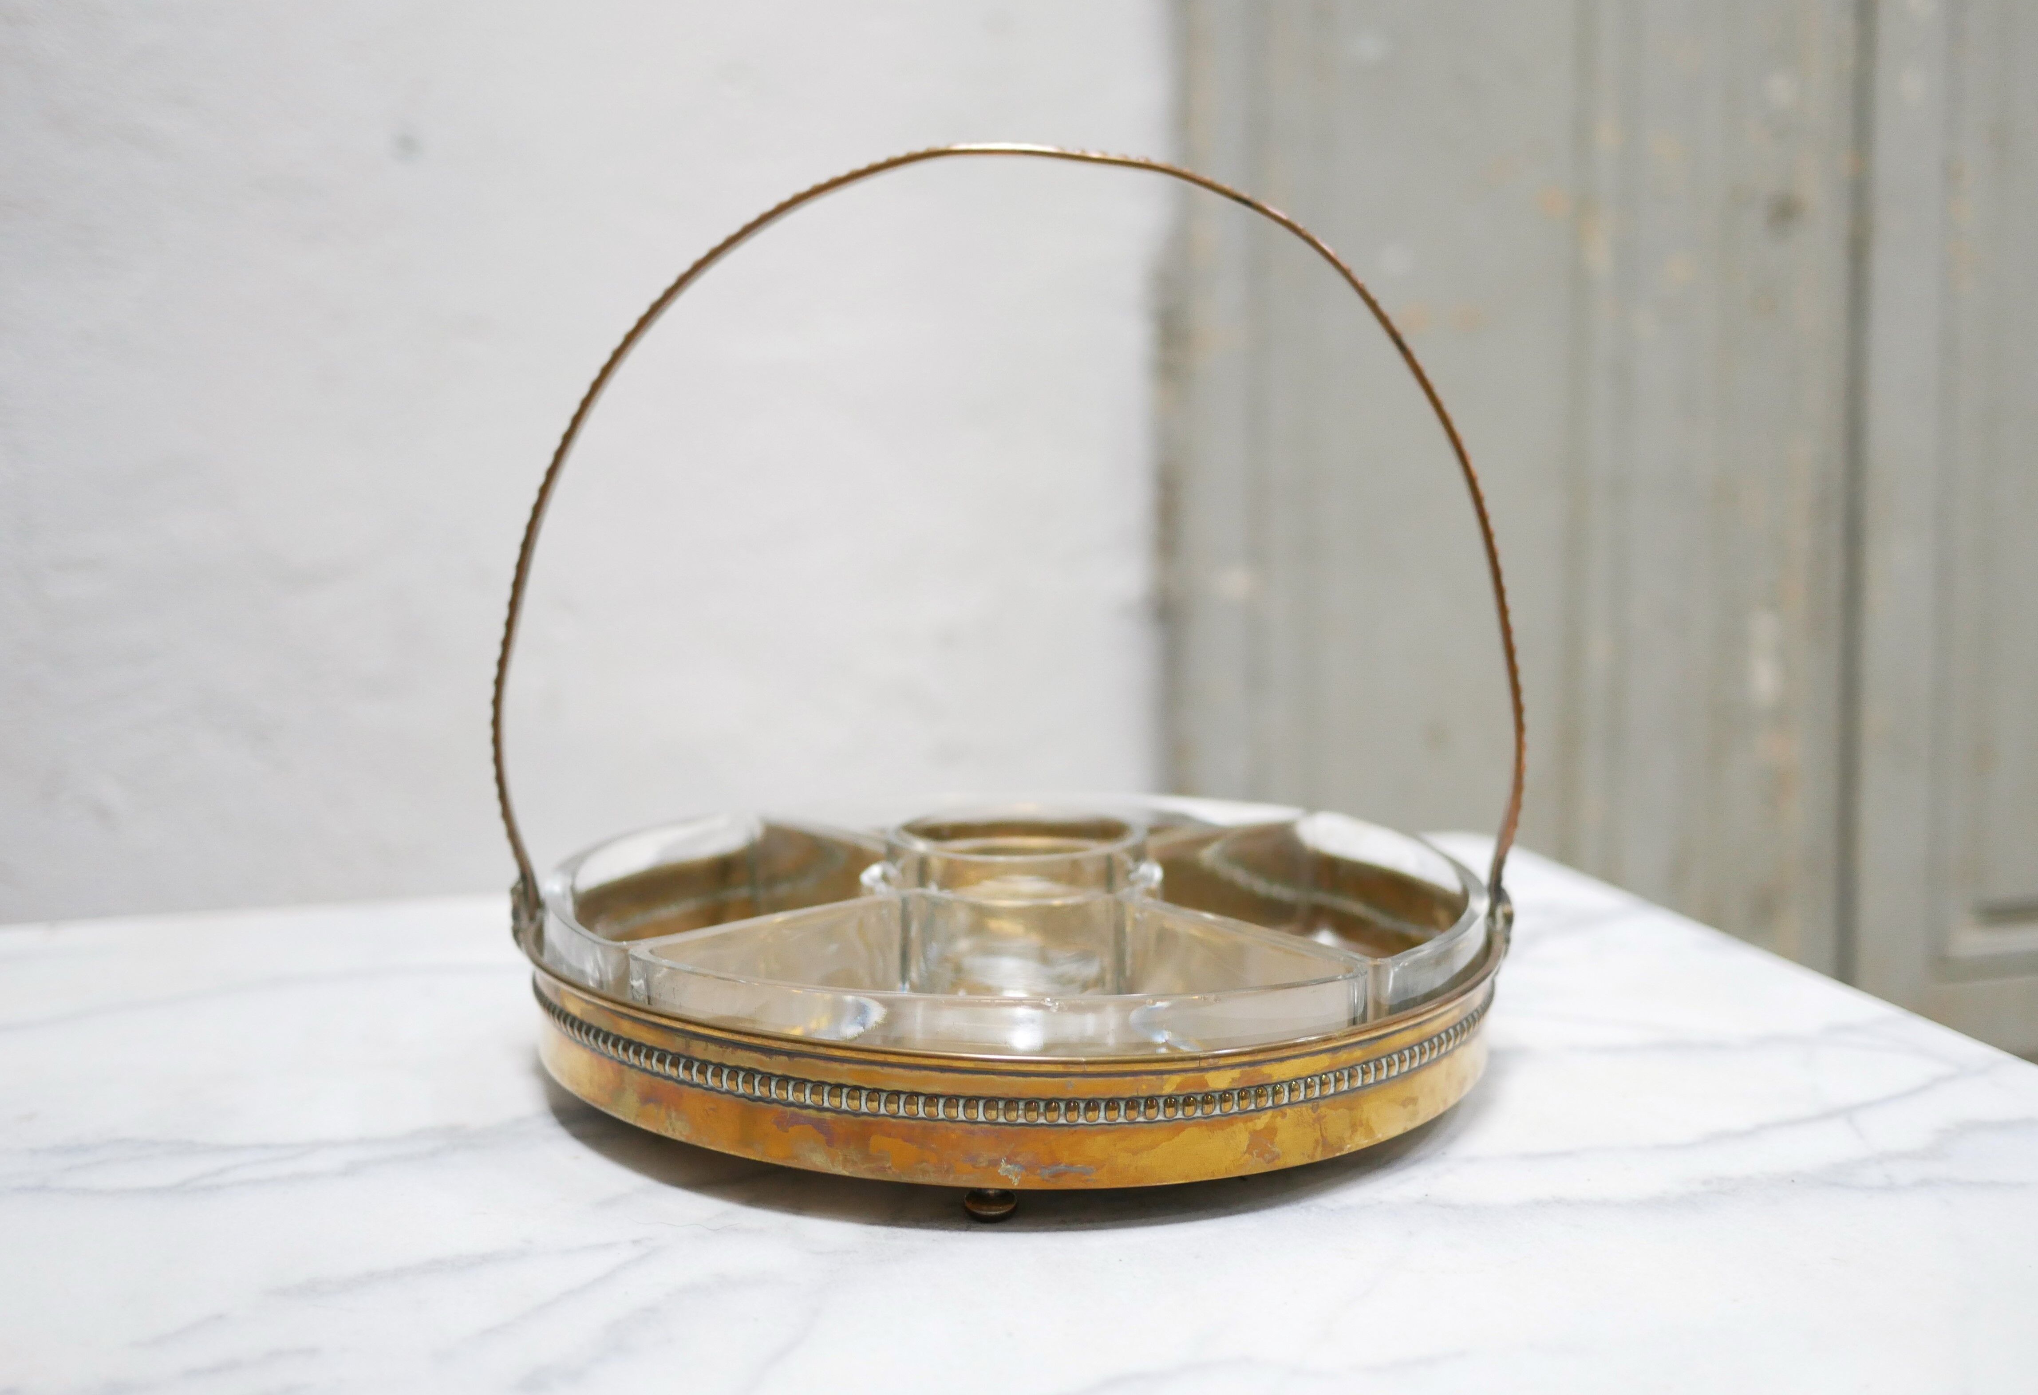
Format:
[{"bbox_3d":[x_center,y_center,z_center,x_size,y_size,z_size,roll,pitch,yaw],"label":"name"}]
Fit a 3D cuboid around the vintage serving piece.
[{"bbox_3d":[-0.002,-0.019,0.582,0.257,0.227,0.240,0,8,0],"label":"vintage serving piece"}]

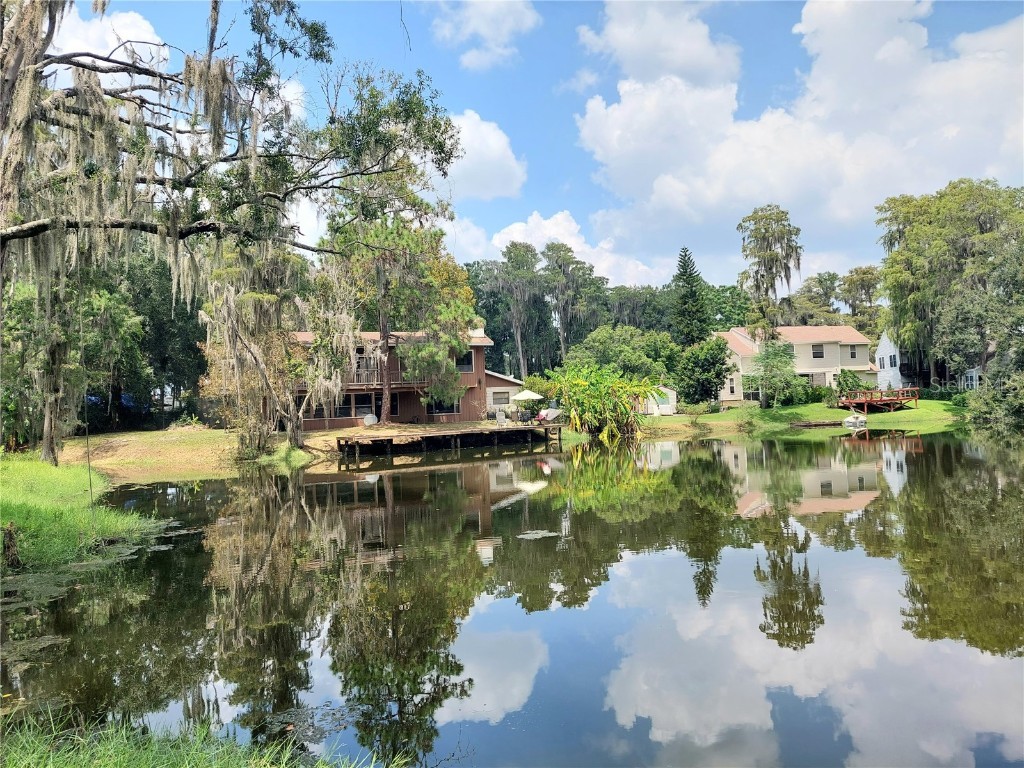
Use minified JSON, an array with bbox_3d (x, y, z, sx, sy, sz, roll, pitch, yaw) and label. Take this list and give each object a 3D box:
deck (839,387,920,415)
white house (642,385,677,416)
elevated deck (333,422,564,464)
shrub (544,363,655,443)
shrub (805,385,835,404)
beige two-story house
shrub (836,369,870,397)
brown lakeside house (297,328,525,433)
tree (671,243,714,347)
[{"bbox_3d":[29.504,1.490,57.136,4.490,1.880,3.570,-2,-2,-9],"label":"deck"},{"bbox_3d":[13.709,1.583,65.061,2.860,2.690,3.060,-3,-2,3],"label":"white house"},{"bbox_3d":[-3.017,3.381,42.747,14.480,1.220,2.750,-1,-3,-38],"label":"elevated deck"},{"bbox_3d":[6.351,1.348,50.380,7.650,5.300,5.300,-3,-2,0],"label":"shrub"},{"bbox_3d":[26.509,0.948,61.208,2.390,1.710,2.040,-3,-2,0],"label":"shrub"},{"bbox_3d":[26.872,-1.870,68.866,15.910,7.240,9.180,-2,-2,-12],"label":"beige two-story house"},{"bbox_3d":[30.864,-0.045,64.168,2.860,2.610,2.350,-3,-2,0],"label":"shrub"},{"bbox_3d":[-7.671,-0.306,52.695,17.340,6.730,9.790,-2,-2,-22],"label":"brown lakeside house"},{"bbox_3d":[16.376,-5.163,65.355,4.080,14.480,4.080,-3,-2,0],"label":"tree"}]

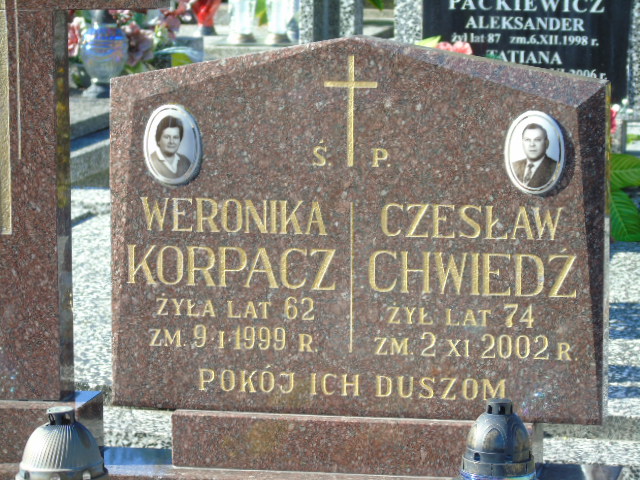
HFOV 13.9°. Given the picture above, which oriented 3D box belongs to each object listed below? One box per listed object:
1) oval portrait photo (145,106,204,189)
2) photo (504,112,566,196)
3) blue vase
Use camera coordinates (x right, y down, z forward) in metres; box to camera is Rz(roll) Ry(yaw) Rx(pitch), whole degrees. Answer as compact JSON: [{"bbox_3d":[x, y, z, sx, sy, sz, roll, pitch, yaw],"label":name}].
[{"bbox_3d":[-0.224,-0.144,3.985,0.089,0.122,0.012,2,6,14],"label":"oval portrait photo"},{"bbox_3d":[0.315,-0.128,3.850,0.089,0.122,0.012,2,6,14],"label":"photo"},{"bbox_3d":[-0.576,-0.516,7.000,0.128,0.275,0.128,0,7,0],"label":"blue vase"}]

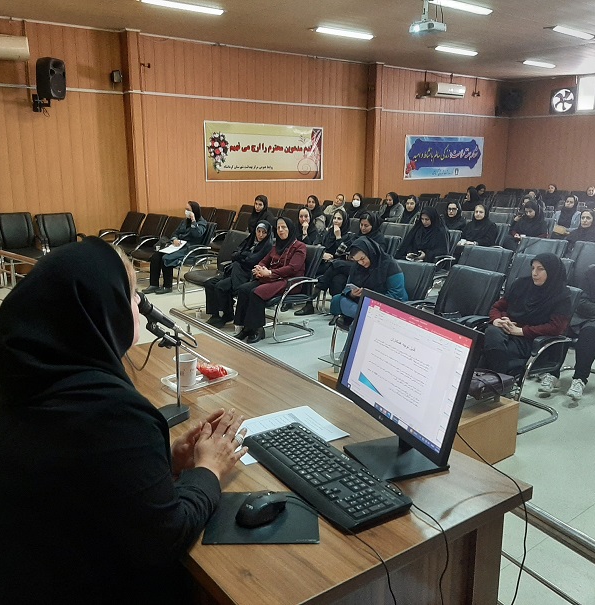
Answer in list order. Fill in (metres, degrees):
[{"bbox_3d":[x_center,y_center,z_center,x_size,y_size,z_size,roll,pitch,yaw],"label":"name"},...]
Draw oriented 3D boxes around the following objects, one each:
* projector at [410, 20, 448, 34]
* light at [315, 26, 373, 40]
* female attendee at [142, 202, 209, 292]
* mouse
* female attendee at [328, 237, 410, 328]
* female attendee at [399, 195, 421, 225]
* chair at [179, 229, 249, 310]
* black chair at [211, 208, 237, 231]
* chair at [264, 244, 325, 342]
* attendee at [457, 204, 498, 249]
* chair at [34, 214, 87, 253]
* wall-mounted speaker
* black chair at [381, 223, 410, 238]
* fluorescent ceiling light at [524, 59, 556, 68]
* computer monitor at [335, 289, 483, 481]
[{"bbox_3d":[1.480,-3.128,6.900,0.260,0.110,0.320,-10,17,-37],"label":"projector"},{"bbox_3d":[0.830,-4.649,10.428,1.220,0.090,0.270,-10,17,-37],"label":"light"},{"bbox_3d":[-1.700,-0.789,8.555,0.800,1.240,0.500,-10,17,-35],"label":"female attendee"},{"bbox_3d":[-0.069,0.398,1.158,0.110,0.038,0.062,-10,17,-35],"label":"mouse"},{"bbox_3d":[0.623,0.037,5.432,0.800,1.200,0.540,-12,19,-41],"label":"female attendee"},{"bbox_3d":[1.522,-0.975,9.407,0.780,1.240,0.520,-9,17,-33],"label":"female attendee"},{"bbox_3d":[-0.981,-0.371,7.409,0.680,0.970,0.600,-9,17,-33],"label":"chair"},{"bbox_3d":[-1.492,-1.032,10.217,0.640,0.980,0.580,-10,17,-37],"label":"black chair"},{"bbox_3d":[-0.134,-0.165,6.707,0.640,0.980,0.580,-10,17,-37],"label":"chair"},{"bbox_3d":[2.325,-0.693,8.303,0.520,1.260,0.760,12,18,41],"label":"attendee"},{"bbox_3d":[-3.659,-0.872,9.334,0.600,0.970,0.660,-9,17,-33],"label":"chair"},{"bbox_3d":[-3.694,-3.364,9.100,0.360,0.610,0.380,7,15,25],"label":"wall-mounted speaker"},{"bbox_3d":[1.171,-0.594,8.395,0.630,0.980,0.600,-11,18,-40],"label":"black chair"},{"bbox_3d":[5.420,-5.345,13.550,1.170,0.090,0.260,-10,17,-37],"label":"fluorescent ceiling light"},{"bbox_3d":[0.231,0.191,1.427,0.190,0.360,0.460,-6,15,-24],"label":"computer monitor"}]

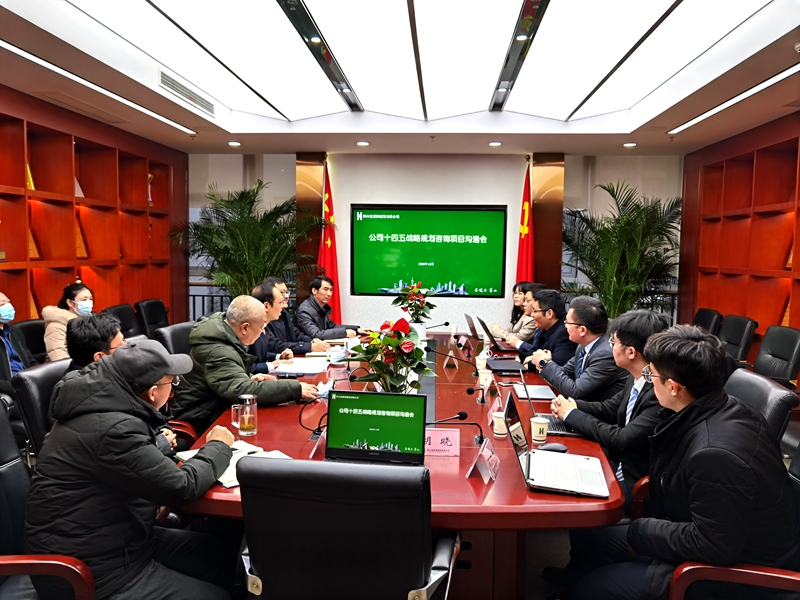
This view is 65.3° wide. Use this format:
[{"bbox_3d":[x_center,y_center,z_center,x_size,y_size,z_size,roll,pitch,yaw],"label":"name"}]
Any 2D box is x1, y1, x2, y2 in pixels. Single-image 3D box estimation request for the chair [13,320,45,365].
[{"bbox_3d":[-2.249,0.641,4.445,0.650,1.000,0.600,1,4,7],"label":"chair"}]

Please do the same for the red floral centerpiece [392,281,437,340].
[{"bbox_3d":[0.126,0.089,5.476,0.380,0.520,0.360,1,4,4],"label":"red floral centerpiece"}]

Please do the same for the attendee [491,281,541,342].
[{"bbox_3d":[1.193,0.475,5.632,0.750,1.250,0.500,0,4,-8],"label":"attendee"}]

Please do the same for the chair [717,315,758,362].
[{"bbox_3d":[2.507,0.666,5.103,0.650,1.000,0.600,1,4,-1],"label":"chair"}]

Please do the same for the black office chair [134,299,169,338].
[{"bbox_3d":[-2.145,0.507,6.237,0.650,1.000,0.600,2,4,12],"label":"black office chair"}]

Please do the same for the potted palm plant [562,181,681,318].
[{"bbox_3d":[2.615,-0.223,7.400,1.380,2.350,1.300,1,4,4],"label":"potted palm plant"}]

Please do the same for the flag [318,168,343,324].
[{"bbox_3d":[-0.823,-0.597,7.451,0.330,2.050,0.250,1,4,4],"label":"flag"}]

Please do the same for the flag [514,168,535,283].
[{"bbox_3d":[1.496,-0.379,7.500,0.340,2.440,0.260,1,4,4],"label":"flag"}]

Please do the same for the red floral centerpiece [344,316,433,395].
[{"bbox_3d":[-0.050,0.309,2.791,0.400,0.480,0.400,1,4,4],"label":"red floral centerpiece"}]

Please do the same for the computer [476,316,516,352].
[{"bbox_3d":[0.826,0.270,4.930,0.360,0.225,0.350,1,4,4],"label":"computer"}]

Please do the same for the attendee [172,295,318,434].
[{"bbox_3d":[-0.827,0.605,3.369,0.820,1.270,0.580,1,4,-2],"label":"attendee"}]

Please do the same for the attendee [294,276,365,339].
[{"bbox_3d":[-0.595,0.432,5.500,0.700,1.270,0.550,3,5,23],"label":"attendee"}]

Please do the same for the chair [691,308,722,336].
[{"bbox_3d":[2.520,0.604,5.660,0.650,1.000,0.600,1,4,4],"label":"chair"}]

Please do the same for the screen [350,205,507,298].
[{"bbox_3d":[0.360,-0.615,7.800,1.940,1.140,0.100,1,4,4],"label":"screen"}]

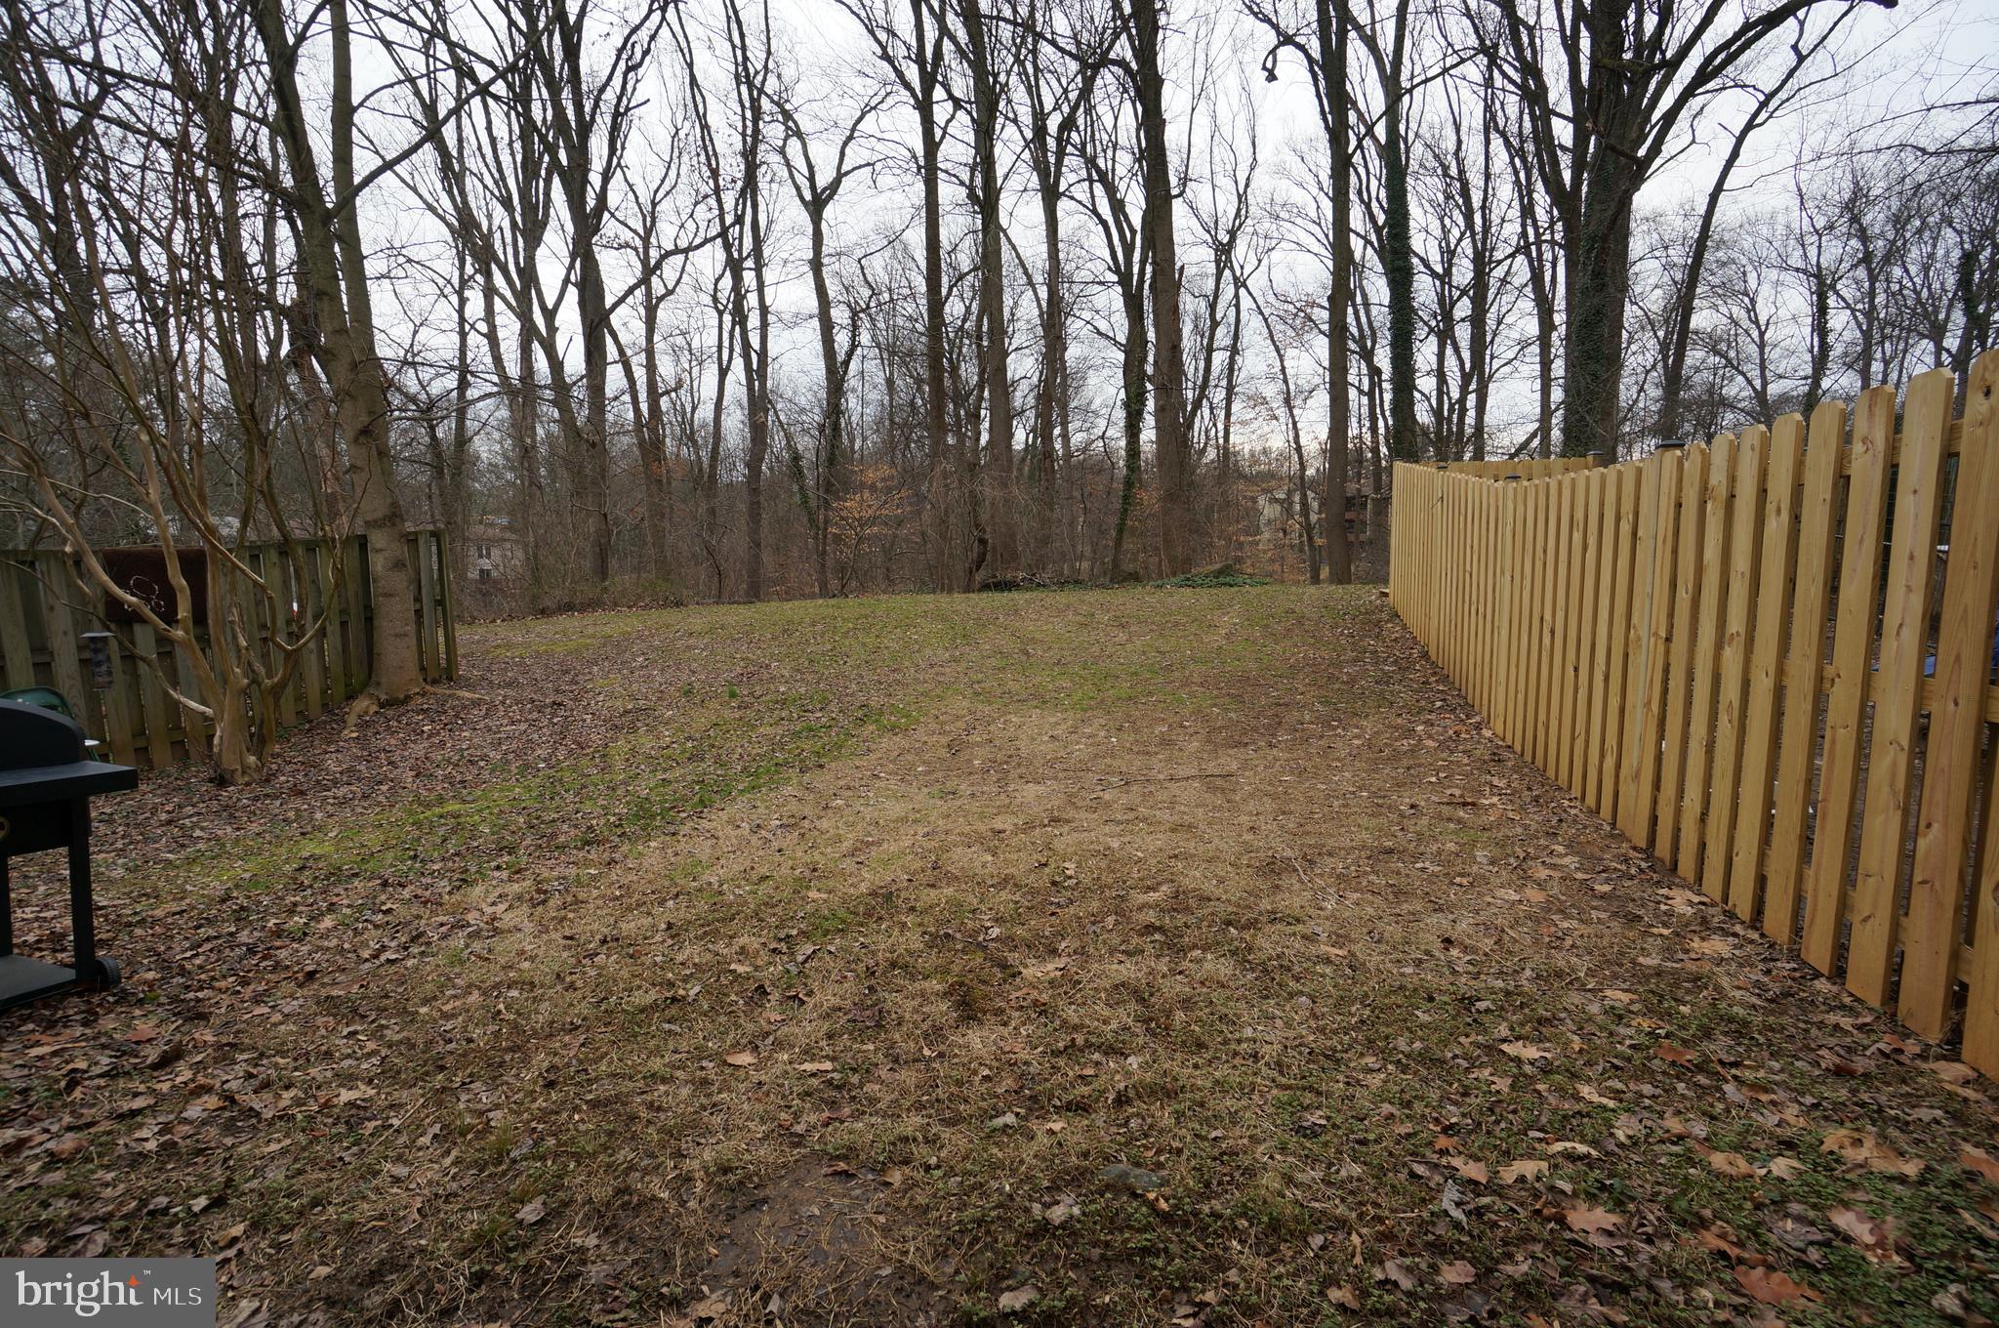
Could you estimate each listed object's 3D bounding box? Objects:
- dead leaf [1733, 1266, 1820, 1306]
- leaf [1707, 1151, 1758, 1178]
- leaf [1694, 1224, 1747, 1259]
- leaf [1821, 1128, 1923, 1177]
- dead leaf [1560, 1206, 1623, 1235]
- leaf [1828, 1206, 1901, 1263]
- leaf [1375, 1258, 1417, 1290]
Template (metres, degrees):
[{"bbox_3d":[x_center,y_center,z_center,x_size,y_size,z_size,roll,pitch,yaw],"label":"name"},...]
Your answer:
[{"bbox_3d":[1.448,1.158,1.549,0.112,0.025,0.081,0,6,6],"label":"dead leaf"},{"bbox_3d":[1.643,1.123,1.871,0.075,0.022,0.084,2,6,19],"label":"leaf"},{"bbox_3d":[1.421,1.148,1.649,0.035,0.022,0.078,-2,6,-18],"label":"leaf"},{"bbox_3d":[1.999,1.117,1.903,0.184,0.030,0.136,-4,7,-33],"label":"leaf"},{"bbox_3d":[1.223,1.143,1.710,0.102,0.022,0.055,-1,6,-5],"label":"dead leaf"},{"bbox_3d":[1.744,1.142,1.682,0.169,0.035,0.096,-6,8,-40],"label":"leaf"},{"bbox_3d":[0.756,1.160,1.577,0.077,0.025,0.059,-4,7,-32],"label":"leaf"}]

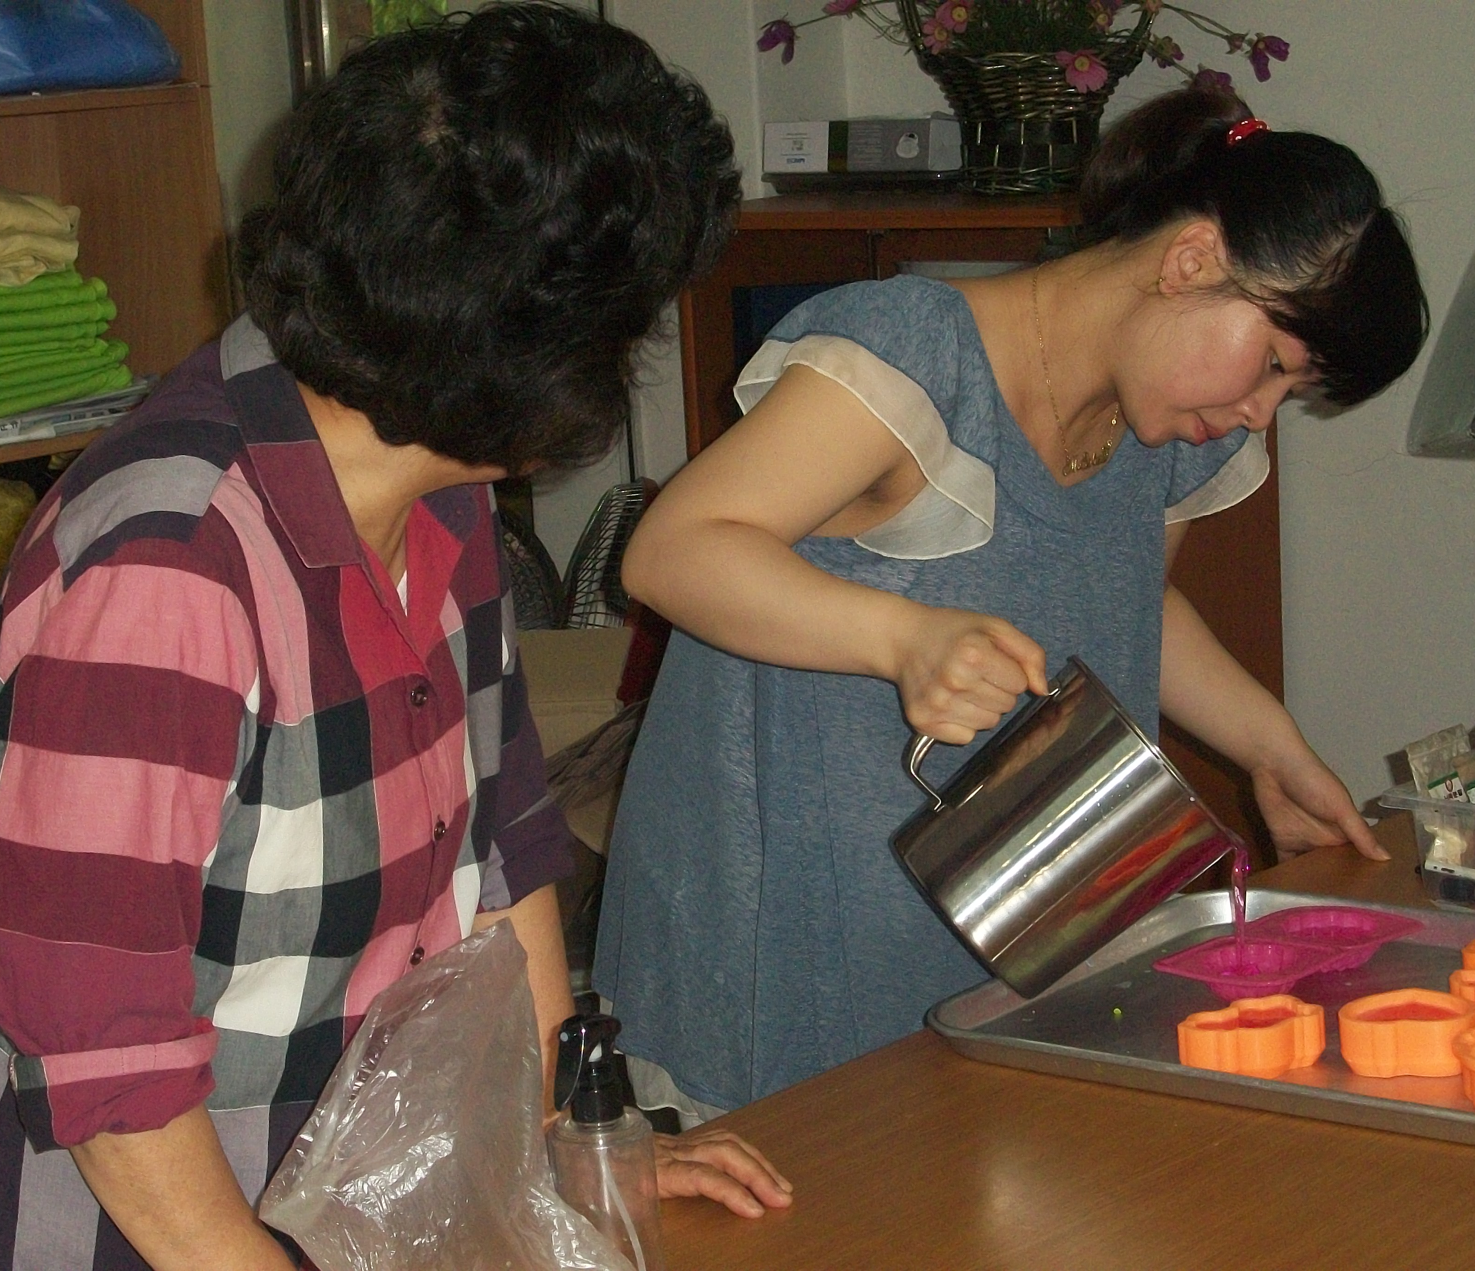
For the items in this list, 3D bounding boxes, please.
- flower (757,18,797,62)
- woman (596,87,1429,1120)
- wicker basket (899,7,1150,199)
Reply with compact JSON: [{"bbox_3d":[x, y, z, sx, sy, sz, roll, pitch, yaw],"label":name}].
[{"bbox_3d":[0.047,-0.703,3.930,0.047,0.053,0.045,5,13,36],"label":"flower"},{"bbox_3d":[0.234,0.276,2.470,0.600,1.360,0.680,6,13,41],"label":"woman"},{"bbox_3d":[0.333,-0.724,3.915,0.305,0.400,0.250,-2,10,6],"label":"wicker basket"}]

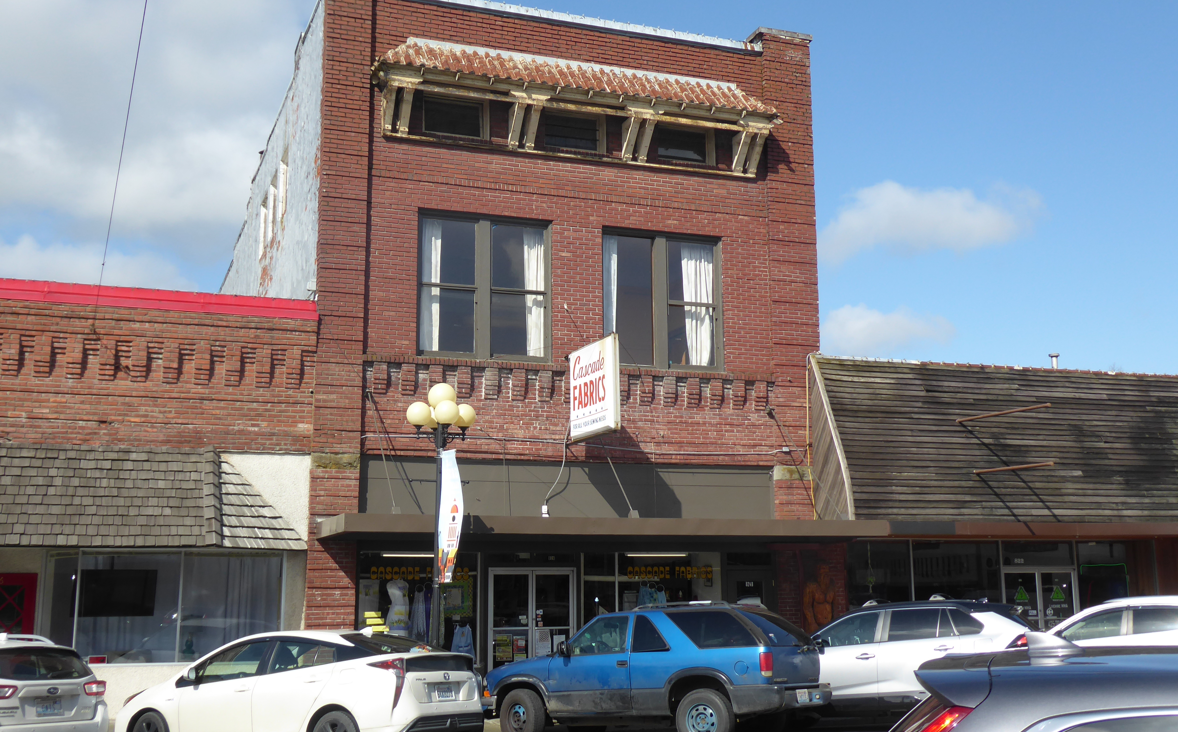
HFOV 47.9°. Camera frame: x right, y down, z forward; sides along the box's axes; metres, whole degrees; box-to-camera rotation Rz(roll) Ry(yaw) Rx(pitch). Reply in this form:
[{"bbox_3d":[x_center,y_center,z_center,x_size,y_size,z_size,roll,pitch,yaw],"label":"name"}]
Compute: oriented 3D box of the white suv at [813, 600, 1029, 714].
[{"bbox_3d":[4.221,4.141,18.601,4.600,1.700,1.860,-7,-12,28],"label":"white suv"}]

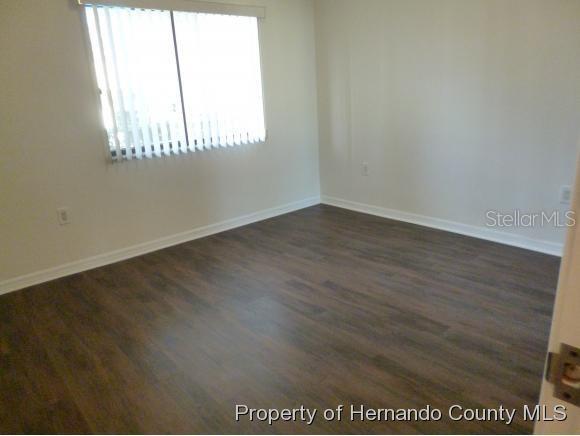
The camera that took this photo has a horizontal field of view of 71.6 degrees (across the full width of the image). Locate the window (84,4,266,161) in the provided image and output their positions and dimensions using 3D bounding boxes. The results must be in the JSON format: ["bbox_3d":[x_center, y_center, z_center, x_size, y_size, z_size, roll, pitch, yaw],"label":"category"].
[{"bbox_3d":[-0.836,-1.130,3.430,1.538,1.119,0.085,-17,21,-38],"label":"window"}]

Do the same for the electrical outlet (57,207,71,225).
[{"bbox_3d":[-1.696,-0.015,3.032,0.072,0.116,0.010,-17,21,-38],"label":"electrical outlet"}]

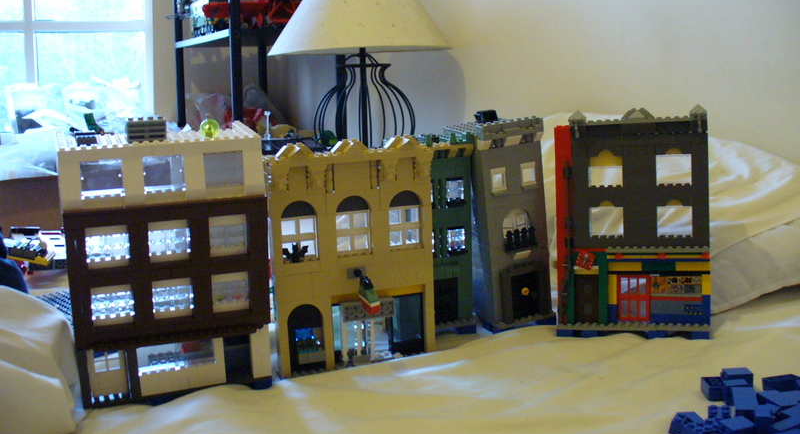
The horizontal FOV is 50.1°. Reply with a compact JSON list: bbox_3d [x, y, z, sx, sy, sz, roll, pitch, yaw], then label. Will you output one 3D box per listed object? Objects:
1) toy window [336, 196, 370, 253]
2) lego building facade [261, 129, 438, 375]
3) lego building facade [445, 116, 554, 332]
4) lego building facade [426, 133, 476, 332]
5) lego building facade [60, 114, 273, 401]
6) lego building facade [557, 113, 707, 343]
[{"bbox_3d":[-0.042,0.005,0.754,0.032,0.051,0.009,-6,12,-17],"label":"toy window"},{"bbox_3d":[-0.051,0.031,0.791,0.149,0.212,0.114,-6,12,-17],"label":"lego building facade"},{"bbox_3d":[0.103,0.000,0.897,0.070,0.214,0.108,-11,15,-16],"label":"lego building facade"},{"bbox_3d":[0.025,0.013,0.854,0.070,0.193,0.103,-6,13,-17],"label":"lego building facade"},{"bbox_3d":[-0.210,0.037,0.766,0.162,0.227,0.114,-5,15,-20],"label":"lego building facade"},{"bbox_3d":[0.233,0.005,0.857,0.146,0.223,0.069,-1,5,16],"label":"lego building facade"}]

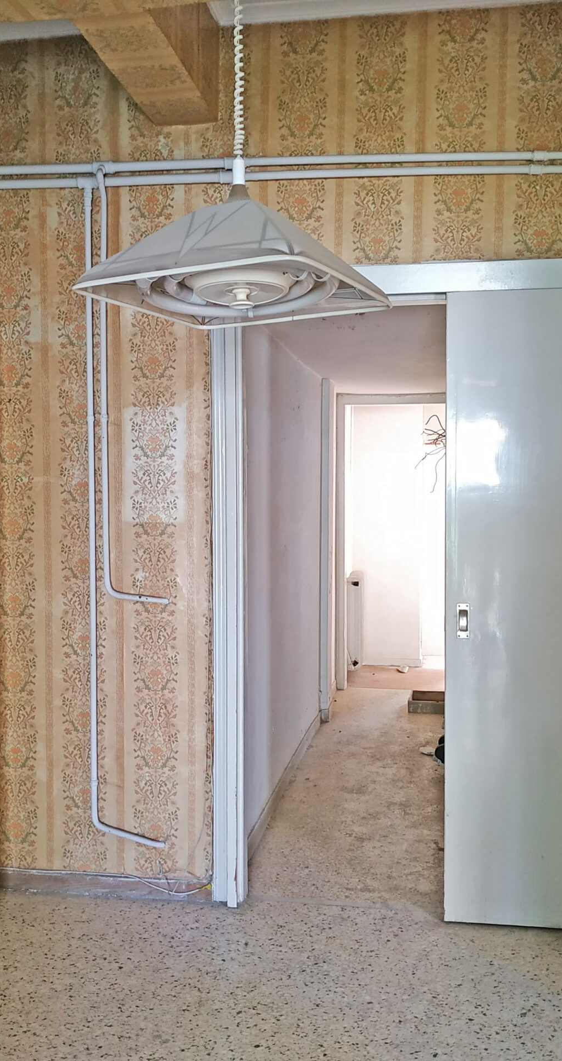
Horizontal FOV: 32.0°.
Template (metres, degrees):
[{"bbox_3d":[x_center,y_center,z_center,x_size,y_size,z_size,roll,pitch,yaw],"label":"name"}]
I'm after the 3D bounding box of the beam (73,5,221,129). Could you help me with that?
[{"bbox_3d":[-0.391,-1.566,3.003,0.223,0.350,0.792,0,2,9],"label":"beam"}]

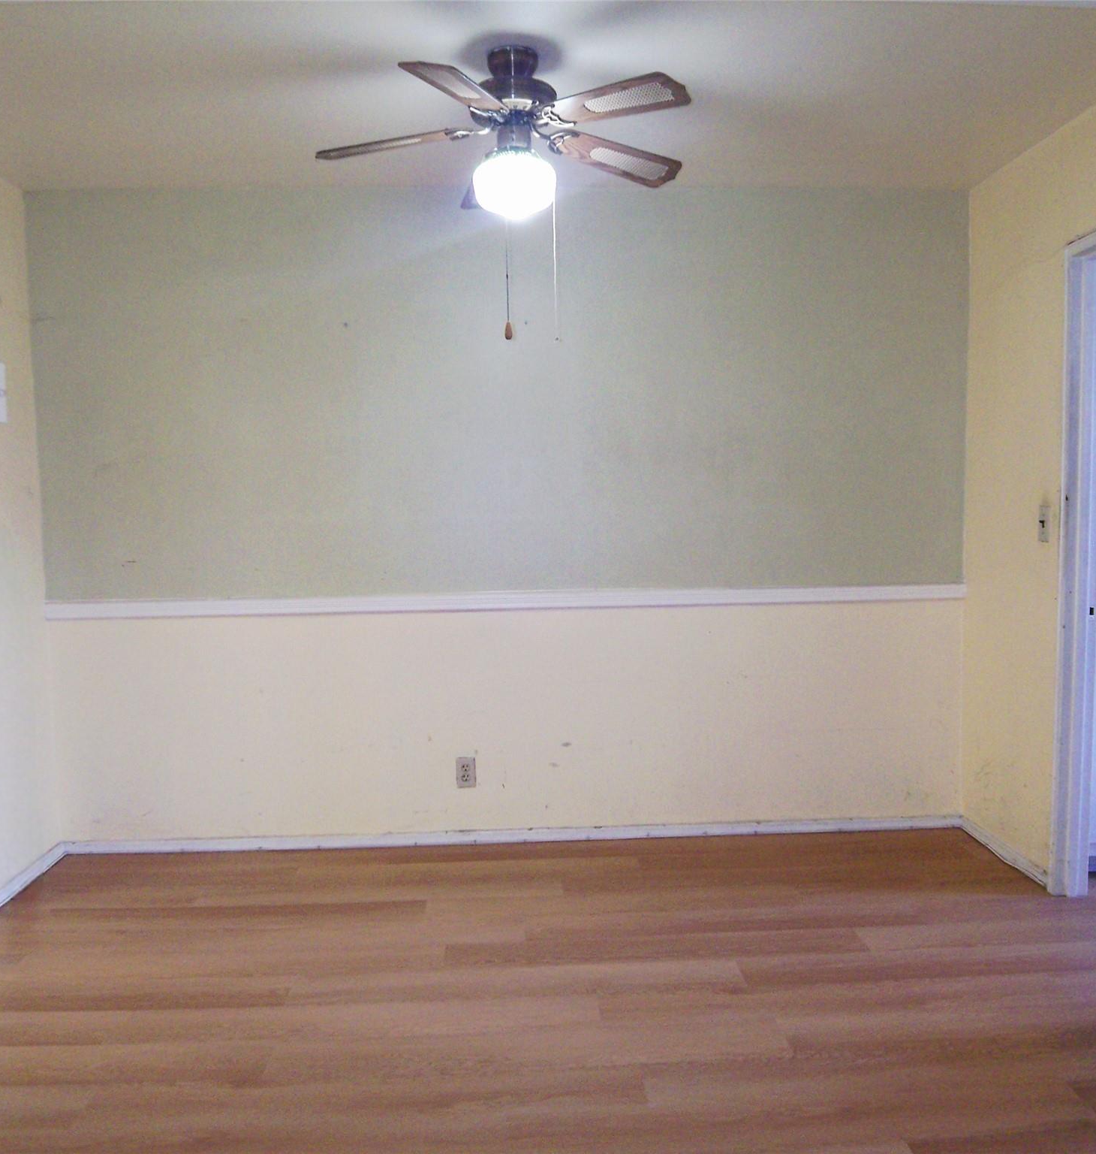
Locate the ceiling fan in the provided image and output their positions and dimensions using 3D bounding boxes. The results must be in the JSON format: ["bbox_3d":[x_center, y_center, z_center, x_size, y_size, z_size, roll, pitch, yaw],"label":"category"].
[{"bbox_3d":[-0.104,-1.136,2.660,1.040,0.406,1.040,-1,4,-3],"label":"ceiling fan"}]

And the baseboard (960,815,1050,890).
[{"bbox_3d":[1.623,0.977,3.673,0.018,0.054,0.630,-1,4,-3],"label":"baseboard"}]

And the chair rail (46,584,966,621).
[{"bbox_3d":[-0.122,0.091,3.834,3.447,0.060,0.025,-1,4,-3],"label":"chair rail"}]

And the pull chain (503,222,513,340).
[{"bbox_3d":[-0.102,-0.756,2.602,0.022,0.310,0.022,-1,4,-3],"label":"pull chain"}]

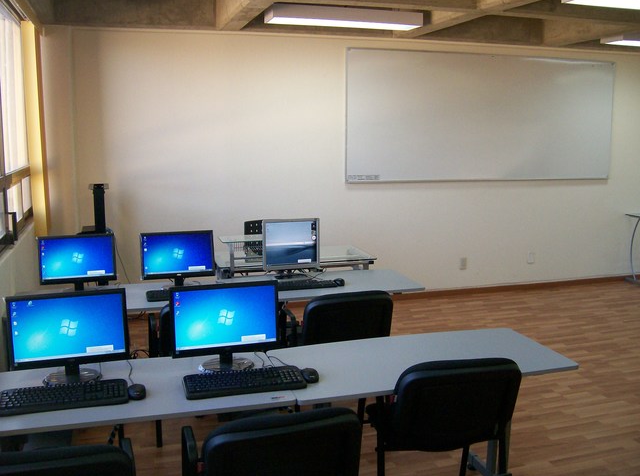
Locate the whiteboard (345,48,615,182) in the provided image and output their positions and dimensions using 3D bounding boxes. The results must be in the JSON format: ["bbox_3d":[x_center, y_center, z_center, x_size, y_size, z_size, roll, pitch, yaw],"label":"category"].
[{"bbox_3d":[1.656,-1.171,6.370,2.960,1.230,0.035,-3,11,-16],"label":"whiteboard"}]

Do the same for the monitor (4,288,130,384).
[{"bbox_3d":[-0.961,0.375,2.483,0.440,0.348,0.200,-4,11,-21],"label":"monitor"}]

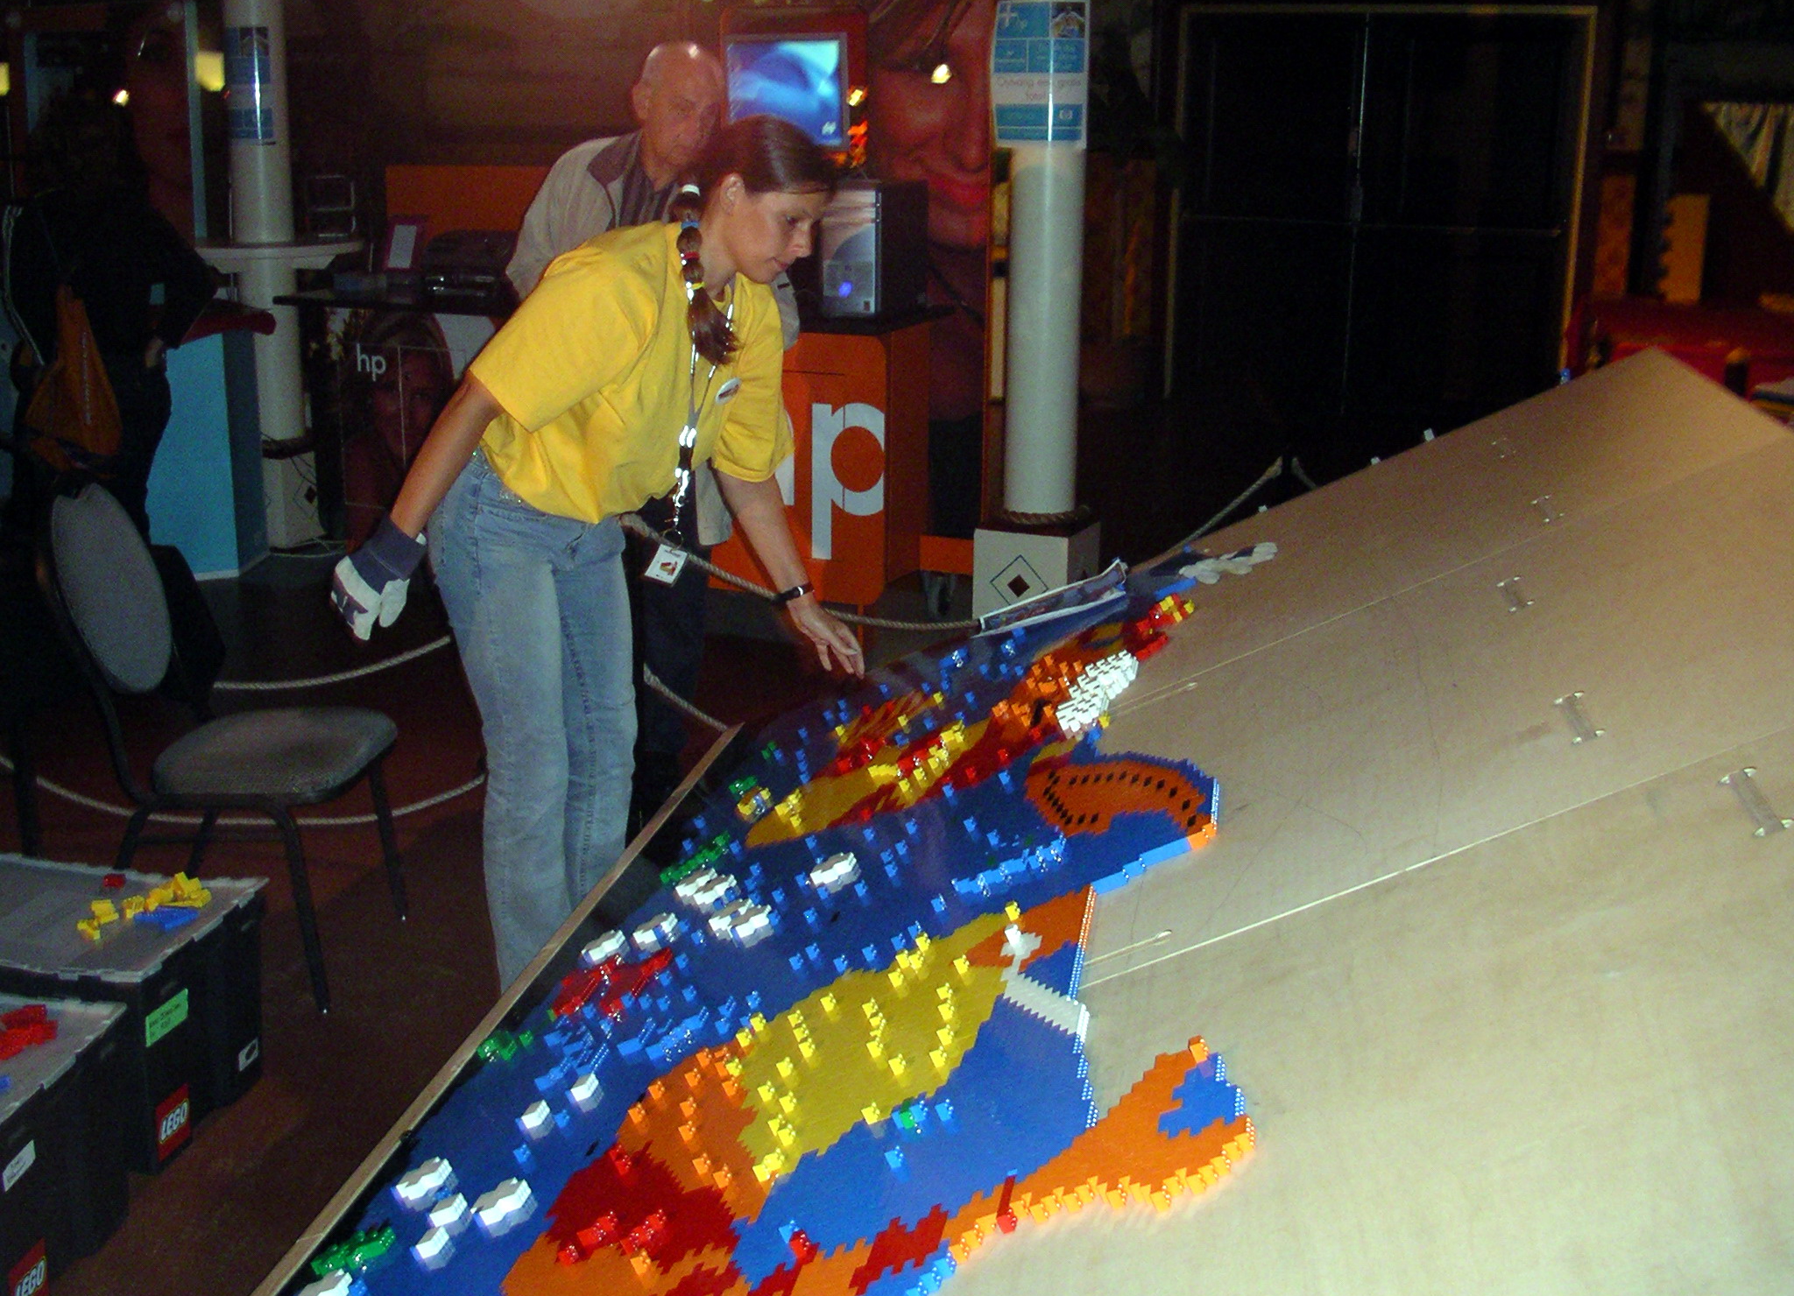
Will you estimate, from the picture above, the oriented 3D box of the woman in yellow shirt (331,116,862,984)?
[{"bbox_3d":[-0.469,-0.073,3.050,0.680,1.490,0.600,11,17,37],"label":"woman in yellow shirt"}]

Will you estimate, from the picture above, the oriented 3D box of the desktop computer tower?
[{"bbox_3d":[-0.058,-1.198,5.708,0.185,0.375,0.420,5,15,19],"label":"desktop computer tower"}]

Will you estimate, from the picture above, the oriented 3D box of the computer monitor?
[{"bbox_3d":[-0.290,-1.544,5.319,0.375,0.315,0.070,6,18,21],"label":"computer monitor"}]

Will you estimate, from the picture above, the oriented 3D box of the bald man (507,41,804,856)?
[{"bbox_3d":[-0.516,-0.427,4.096,0.600,1.680,0.420,-4,15,-19],"label":"bald man"}]

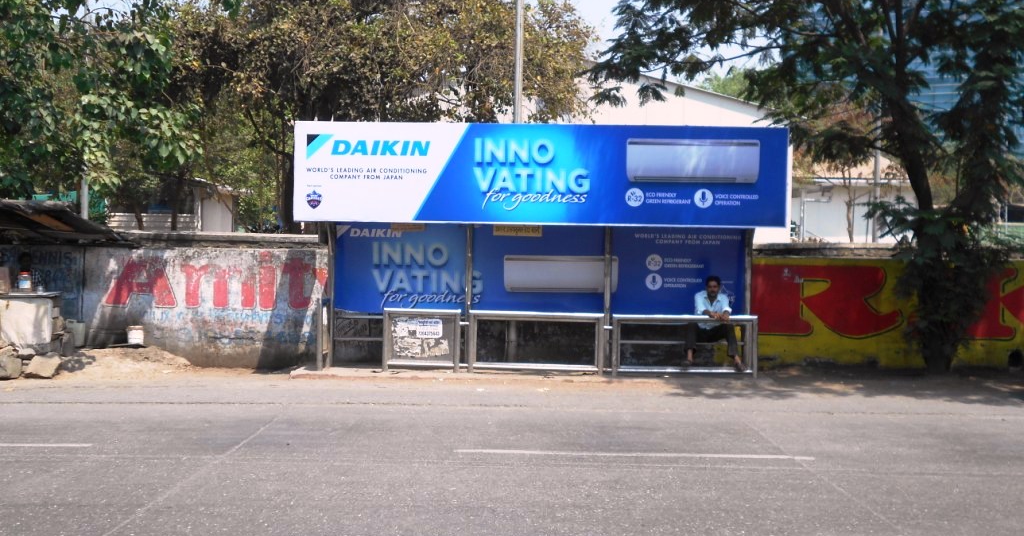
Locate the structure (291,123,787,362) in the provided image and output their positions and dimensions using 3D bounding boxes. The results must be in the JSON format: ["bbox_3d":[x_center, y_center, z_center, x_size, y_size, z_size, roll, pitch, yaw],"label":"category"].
[{"bbox_3d":[0.380,-0.220,15.350,6.250,3.200,1.500,1,0,0],"label":"structure"}]

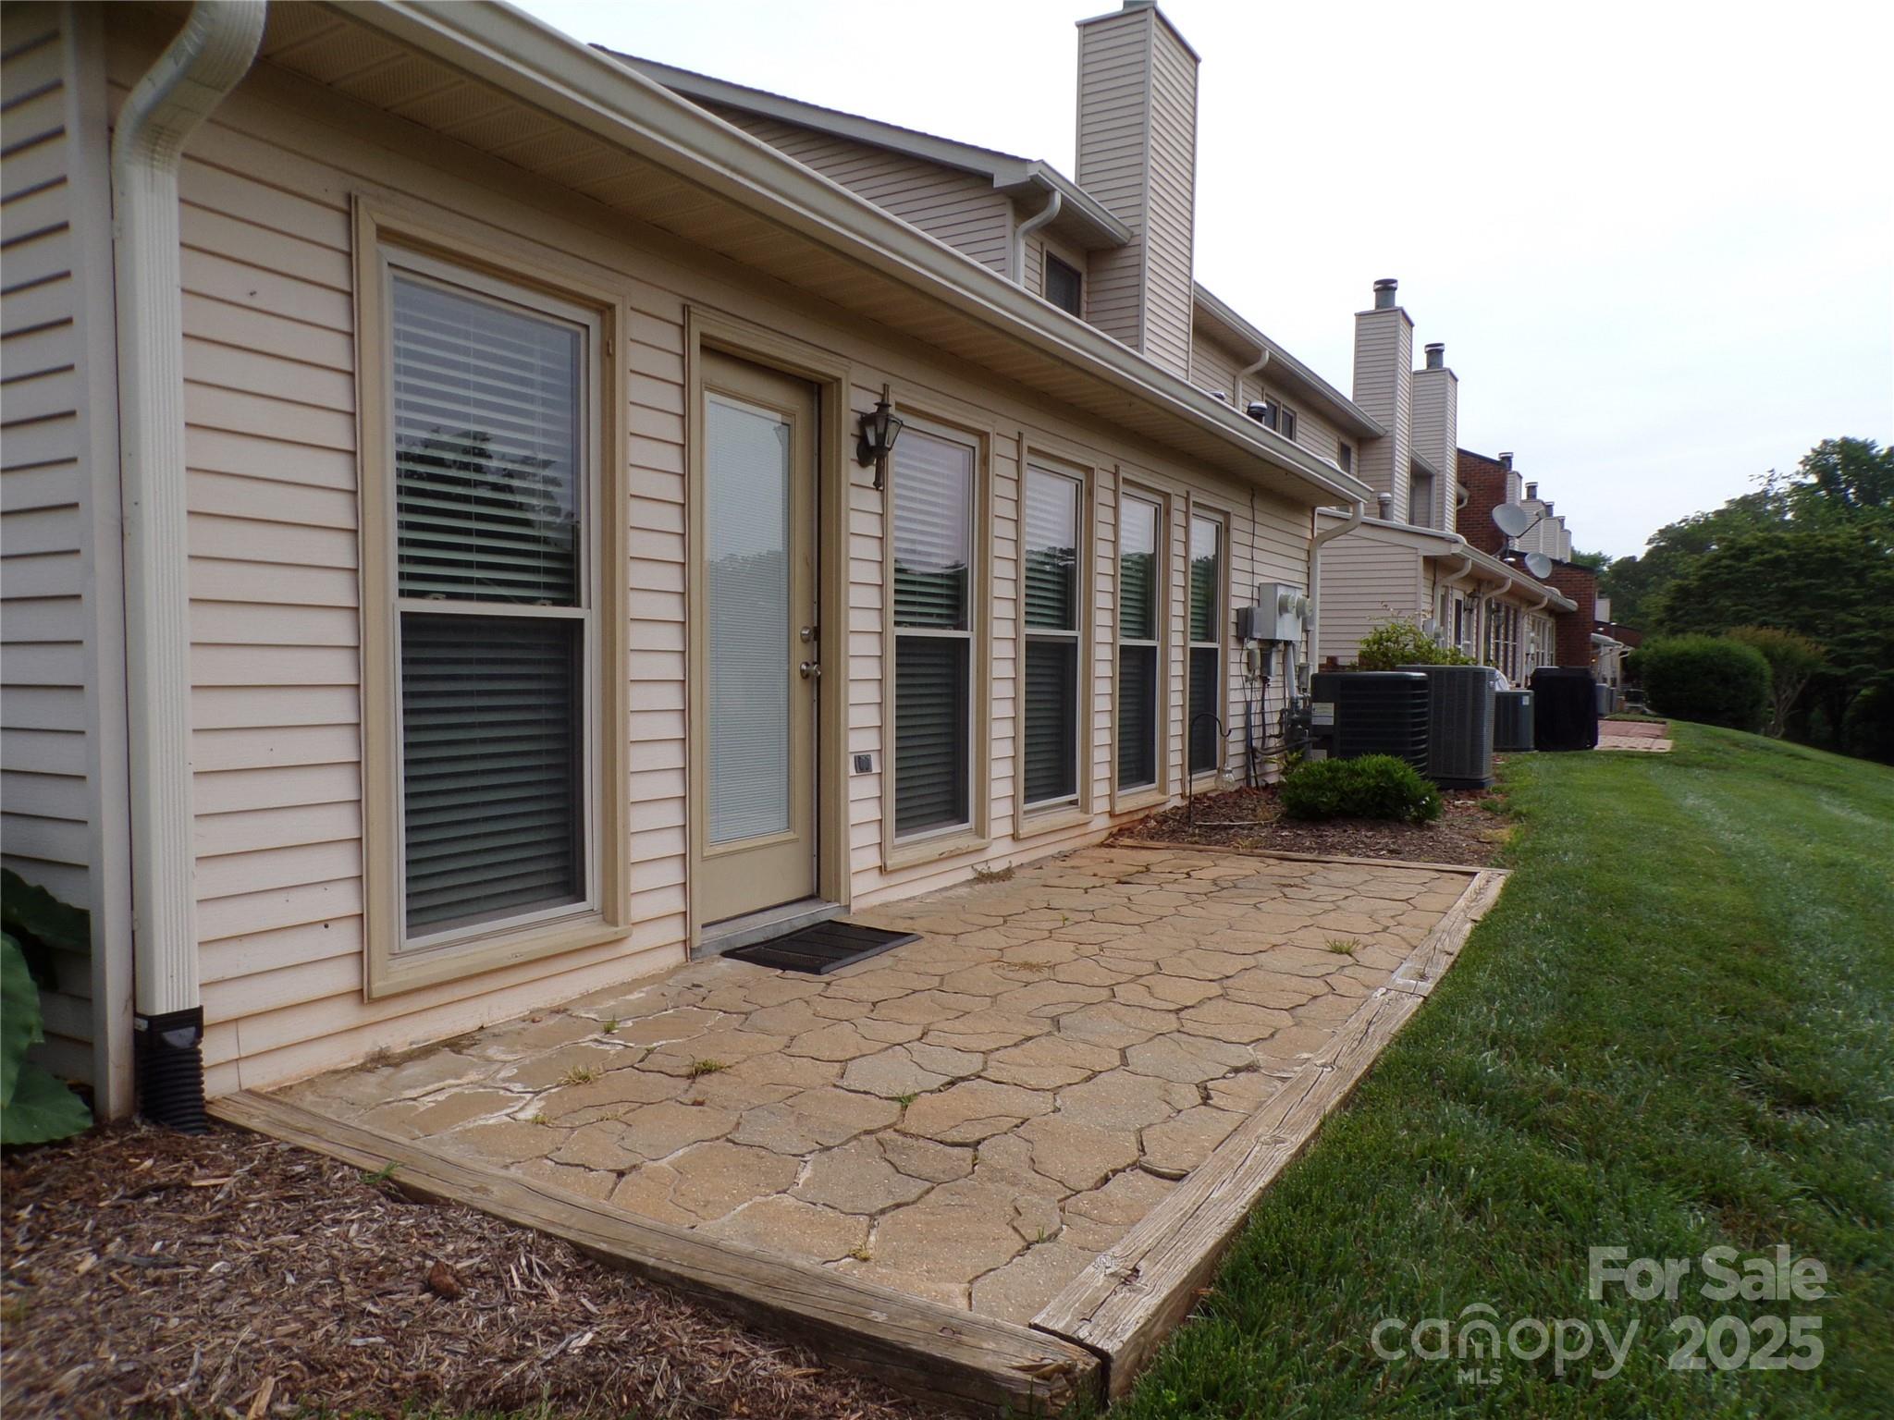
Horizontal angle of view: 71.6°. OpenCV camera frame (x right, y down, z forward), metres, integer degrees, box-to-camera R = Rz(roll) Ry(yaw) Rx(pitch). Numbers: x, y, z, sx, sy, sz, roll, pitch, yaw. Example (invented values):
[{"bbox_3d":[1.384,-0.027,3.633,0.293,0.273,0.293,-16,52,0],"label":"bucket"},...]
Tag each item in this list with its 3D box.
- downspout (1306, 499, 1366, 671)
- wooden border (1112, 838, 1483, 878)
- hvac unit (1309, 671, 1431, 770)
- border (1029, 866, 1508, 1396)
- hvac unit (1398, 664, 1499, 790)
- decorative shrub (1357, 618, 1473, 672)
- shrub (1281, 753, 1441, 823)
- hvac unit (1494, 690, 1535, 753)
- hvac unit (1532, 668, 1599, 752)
[{"bbox_3d":[3.440,-0.659,11.603,0.420,2.450,0.090,2,2,30],"label":"downspout"},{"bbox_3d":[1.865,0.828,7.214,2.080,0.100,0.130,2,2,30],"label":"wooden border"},{"bbox_3d":[3.373,0.175,10.405,0.780,0.930,0.780,2,2,30],"label":"hvac unit"},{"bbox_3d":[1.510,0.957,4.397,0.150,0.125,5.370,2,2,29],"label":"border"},{"bbox_3d":[4.359,0.128,11.475,0.720,1.020,0.720,2,2,30],"label":"hvac unit"},{"bbox_3d":[5.130,-0.234,14.240,1.320,1.550,1.400,2,2,30],"label":"decorative shrub"},{"bbox_3d":[2.914,0.512,9.324,1.040,0.430,0.930,2,2,30],"label":"shrub"},{"bbox_3d":[6.874,0.118,16.306,0.680,0.760,0.700,2,2,30],"label":"hvac unit"},{"bbox_3d":[7.494,0.000,15.974,0.700,0.990,0.650,2,2,30],"label":"hvac unit"}]

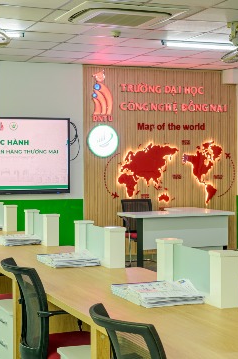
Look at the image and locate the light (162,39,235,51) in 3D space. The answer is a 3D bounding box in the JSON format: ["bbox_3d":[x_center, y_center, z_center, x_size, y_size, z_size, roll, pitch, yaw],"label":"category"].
[{"bbox_3d":[1.049,-1.489,8.329,1.230,0.070,0.090,-1,1,-22],"label":"light"}]

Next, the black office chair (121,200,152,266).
[{"bbox_3d":[0.287,0.729,10.216,0.540,0.900,0.580,0,1,-17],"label":"black office chair"}]

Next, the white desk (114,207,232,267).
[{"bbox_3d":[0.622,0.805,9.834,1.470,0.760,1.200,-1,1,-22],"label":"white desk"}]

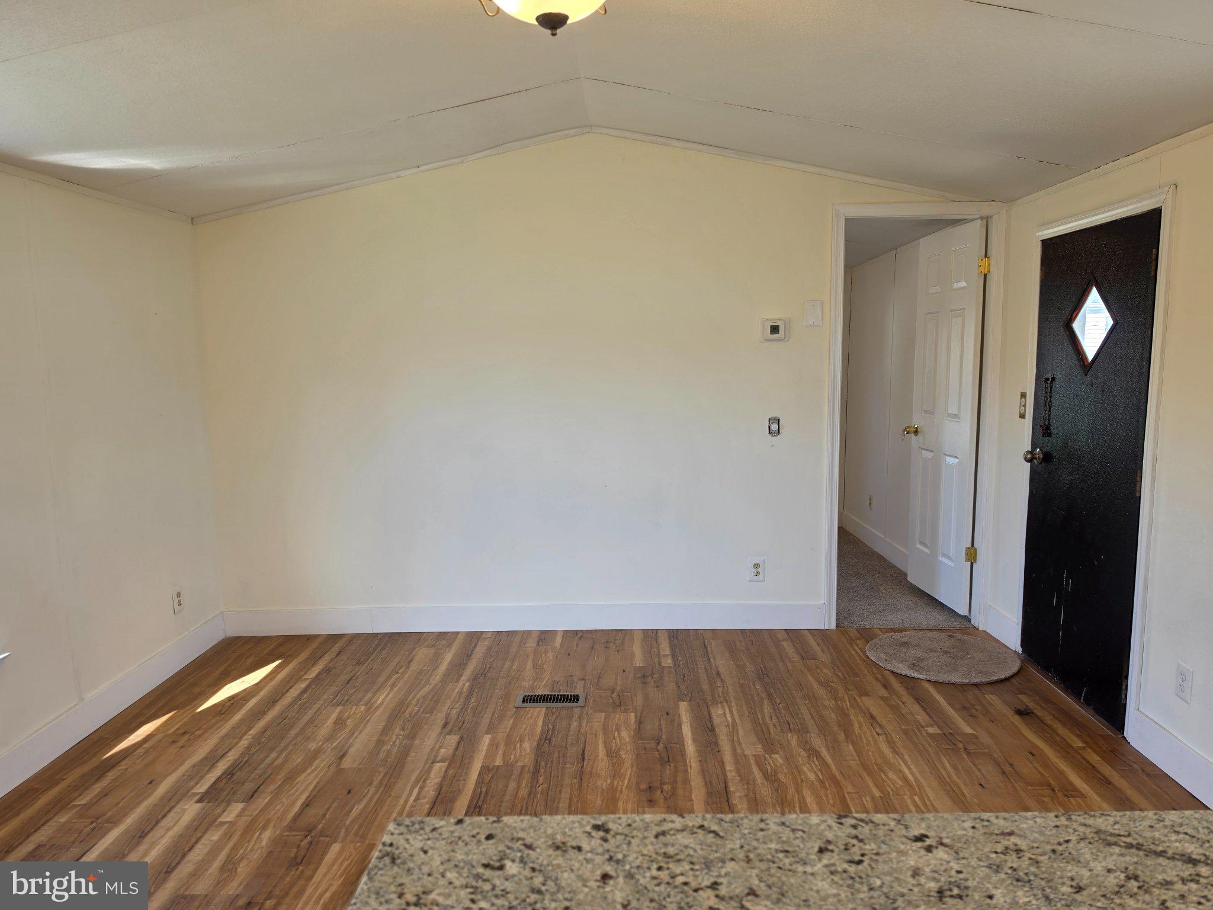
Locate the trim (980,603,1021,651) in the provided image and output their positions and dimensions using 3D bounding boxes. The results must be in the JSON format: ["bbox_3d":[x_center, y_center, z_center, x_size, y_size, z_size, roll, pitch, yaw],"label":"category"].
[{"bbox_3d":[1.959,0.846,3.985,0.017,0.138,0.286,-1,7,3],"label":"trim"}]

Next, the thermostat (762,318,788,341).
[{"bbox_3d":[0.832,-0.617,3.989,0.145,0.122,0.028,-1,7,1],"label":"thermostat"}]

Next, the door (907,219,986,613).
[{"bbox_3d":[1.867,-0.204,4.468,0.035,2.027,0.690,-1,7,-3],"label":"door"}]

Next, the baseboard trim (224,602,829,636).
[{"bbox_3d":[-0.433,0.859,4.201,3.120,0.138,0.017,-1,7,1],"label":"baseboard trim"}]

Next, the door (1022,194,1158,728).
[{"bbox_3d":[1.949,0.047,3.279,0.044,1.911,0.832,-1,7,3],"label":"door"}]

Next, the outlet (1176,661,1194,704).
[{"bbox_3d":[1.909,0.749,2.656,0.007,0.118,0.071,-1,7,3],"label":"outlet"}]

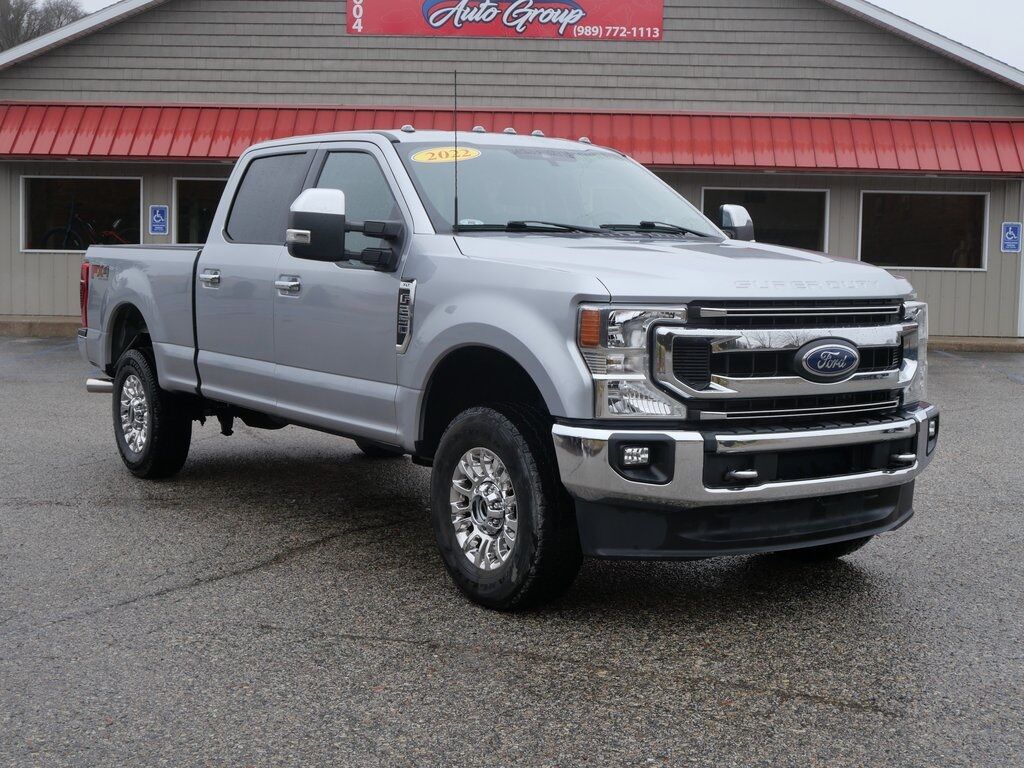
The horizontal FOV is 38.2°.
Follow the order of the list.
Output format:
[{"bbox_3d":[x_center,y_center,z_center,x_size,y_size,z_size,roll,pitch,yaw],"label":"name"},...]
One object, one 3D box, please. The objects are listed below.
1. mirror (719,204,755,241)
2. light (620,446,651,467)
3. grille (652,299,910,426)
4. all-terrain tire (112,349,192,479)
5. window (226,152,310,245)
[{"bbox_3d":[1.208,-0.805,7.990,0.250,0.330,0.170,-3,6,-34],"label":"mirror"},{"bbox_3d":[0.462,0.265,5.490,0.120,0.080,0.070,-3,6,-34],"label":"light"},{"bbox_3d":[1.175,-0.098,5.858,1.470,0.470,0.190,-3,6,-34],"label":"grille"},{"bbox_3d":[-2.309,0.184,9.474,0.280,0.819,0.829,-3,6,-34],"label":"all-terrain tire"},{"bbox_3d":[-1.325,-0.989,8.016,0.050,0.550,0.780,22,-8,-34],"label":"window"}]

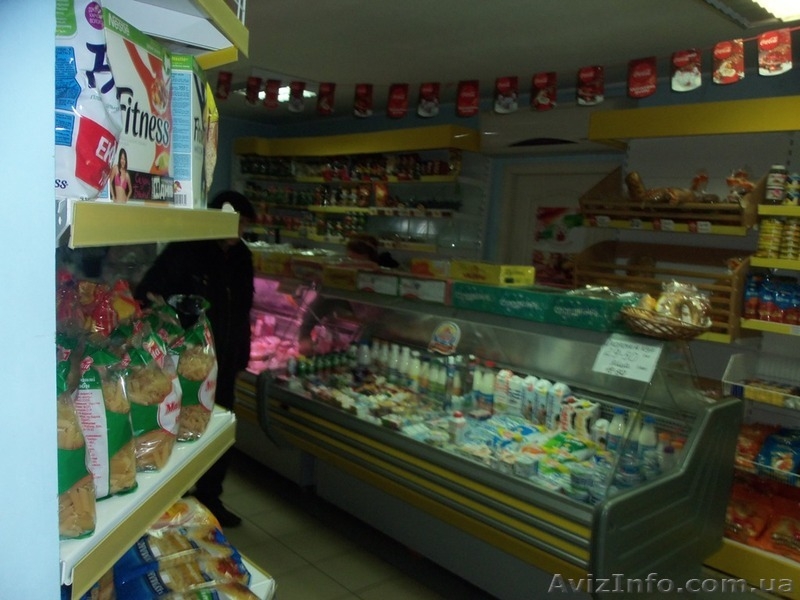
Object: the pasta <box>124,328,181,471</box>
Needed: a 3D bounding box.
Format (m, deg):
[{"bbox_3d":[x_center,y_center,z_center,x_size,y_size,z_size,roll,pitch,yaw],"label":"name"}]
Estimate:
[{"bbox_3d":[-0.416,0.158,1.103,0.068,0.220,0.090,3,6,-2],"label":"pasta"}]

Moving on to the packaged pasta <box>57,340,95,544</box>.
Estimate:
[{"bbox_3d":[-0.429,0.181,0.865,0.070,0.228,0.088,4,6,2],"label":"packaged pasta"}]

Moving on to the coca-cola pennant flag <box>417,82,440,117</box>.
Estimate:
[{"bbox_3d":[0.132,-0.925,3.100,0.122,0.158,0.008,8,8,37],"label":"coca-cola pennant flag"}]

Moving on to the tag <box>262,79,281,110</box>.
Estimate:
[{"bbox_3d":[-0.679,-1.086,3.542,0.122,0.158,0.008,8,8,37],"label":"tag"}]

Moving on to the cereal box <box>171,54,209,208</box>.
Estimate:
[{"bbox_3d":[-0.399,-0.313,1.275,0.046,0.275,0.190,2,7,-9],"label":"cereal box"}]

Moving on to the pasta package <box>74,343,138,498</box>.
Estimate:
[{"bbox_3d":[-0.438,0.170,0.979,0.065,0.220,0.090,7,7,29],"label":"pasta package"}]

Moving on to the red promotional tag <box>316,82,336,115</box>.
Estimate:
[{"bbox_3d":[-0.363,-0.992,3.306,0.122,0.158,0.008,8,8,37],"label":"red promotional tag"}]

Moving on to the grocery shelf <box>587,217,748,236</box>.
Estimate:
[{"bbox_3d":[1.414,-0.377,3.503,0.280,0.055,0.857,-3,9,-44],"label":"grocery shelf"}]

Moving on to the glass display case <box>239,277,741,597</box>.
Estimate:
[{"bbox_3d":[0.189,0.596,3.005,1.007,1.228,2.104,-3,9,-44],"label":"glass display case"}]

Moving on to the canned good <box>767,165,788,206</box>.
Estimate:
[{"bbox_3d":[1.720,-0.524,3.054,0.094,0.175,0.094,-3,9,-44],"label":"canned good"}]

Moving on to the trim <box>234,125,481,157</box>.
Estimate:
[{"bbox_3d":[-0.470,-1.233,5.378,0.330,0.145,2.617,-3,9,-44],"label":"trim"}]

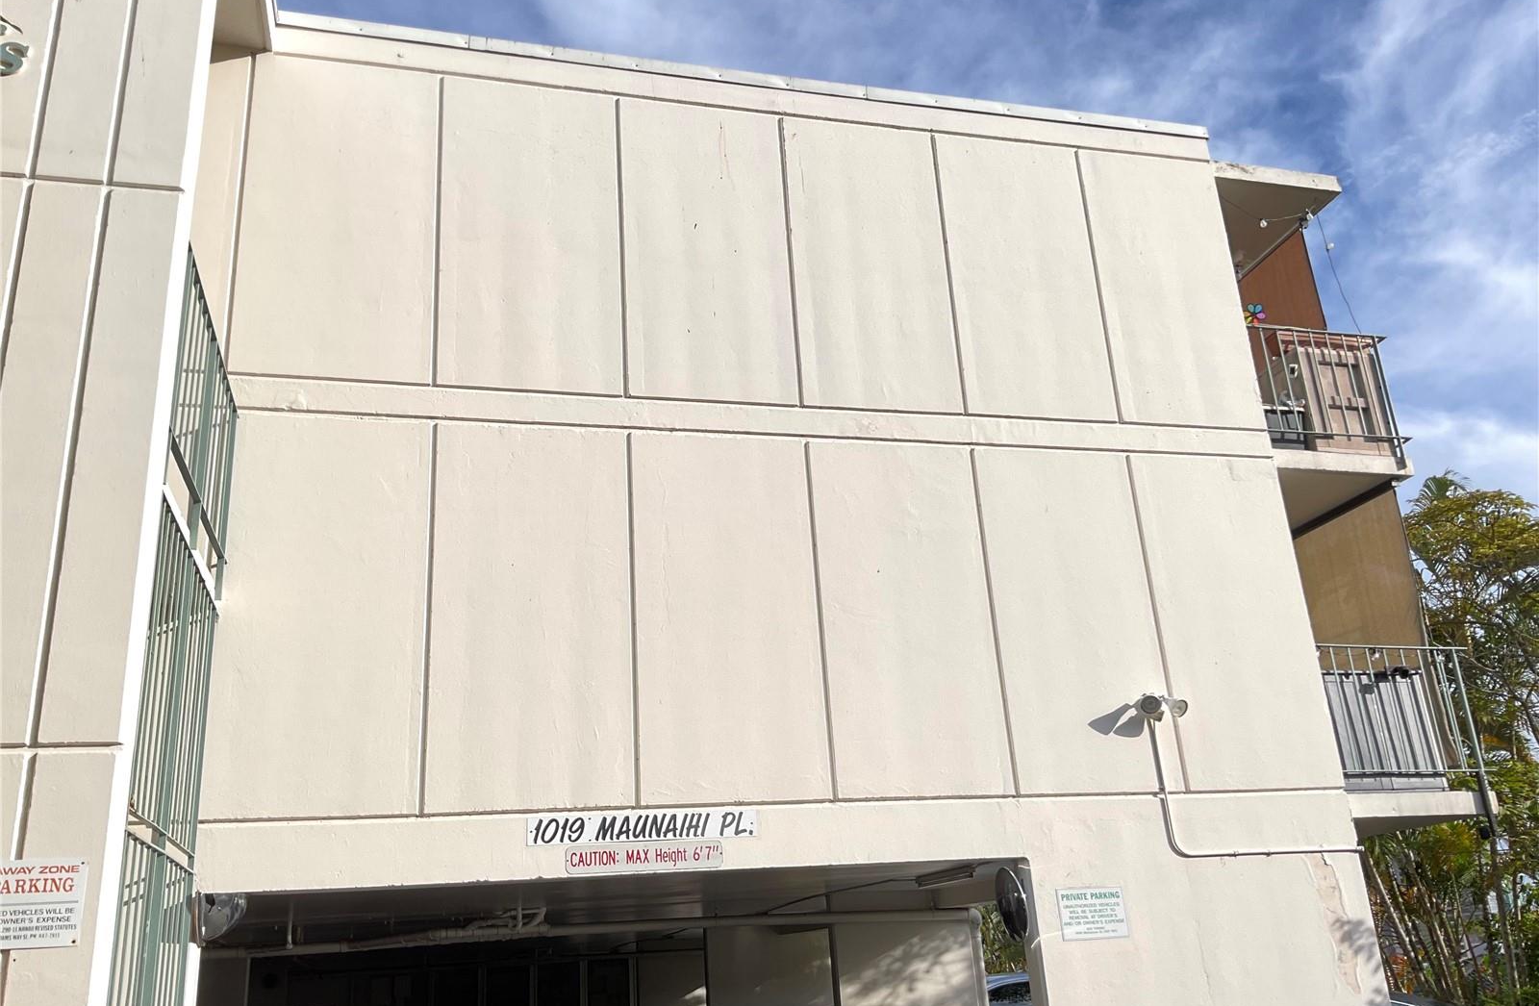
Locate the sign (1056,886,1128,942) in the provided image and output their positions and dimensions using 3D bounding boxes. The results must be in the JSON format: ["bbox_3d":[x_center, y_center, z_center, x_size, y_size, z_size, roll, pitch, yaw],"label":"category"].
[{"bbox_3d":[2.033,2.573,8.080,0.457,0.303,0.015,2,-21,-15],"label":"sign"}]

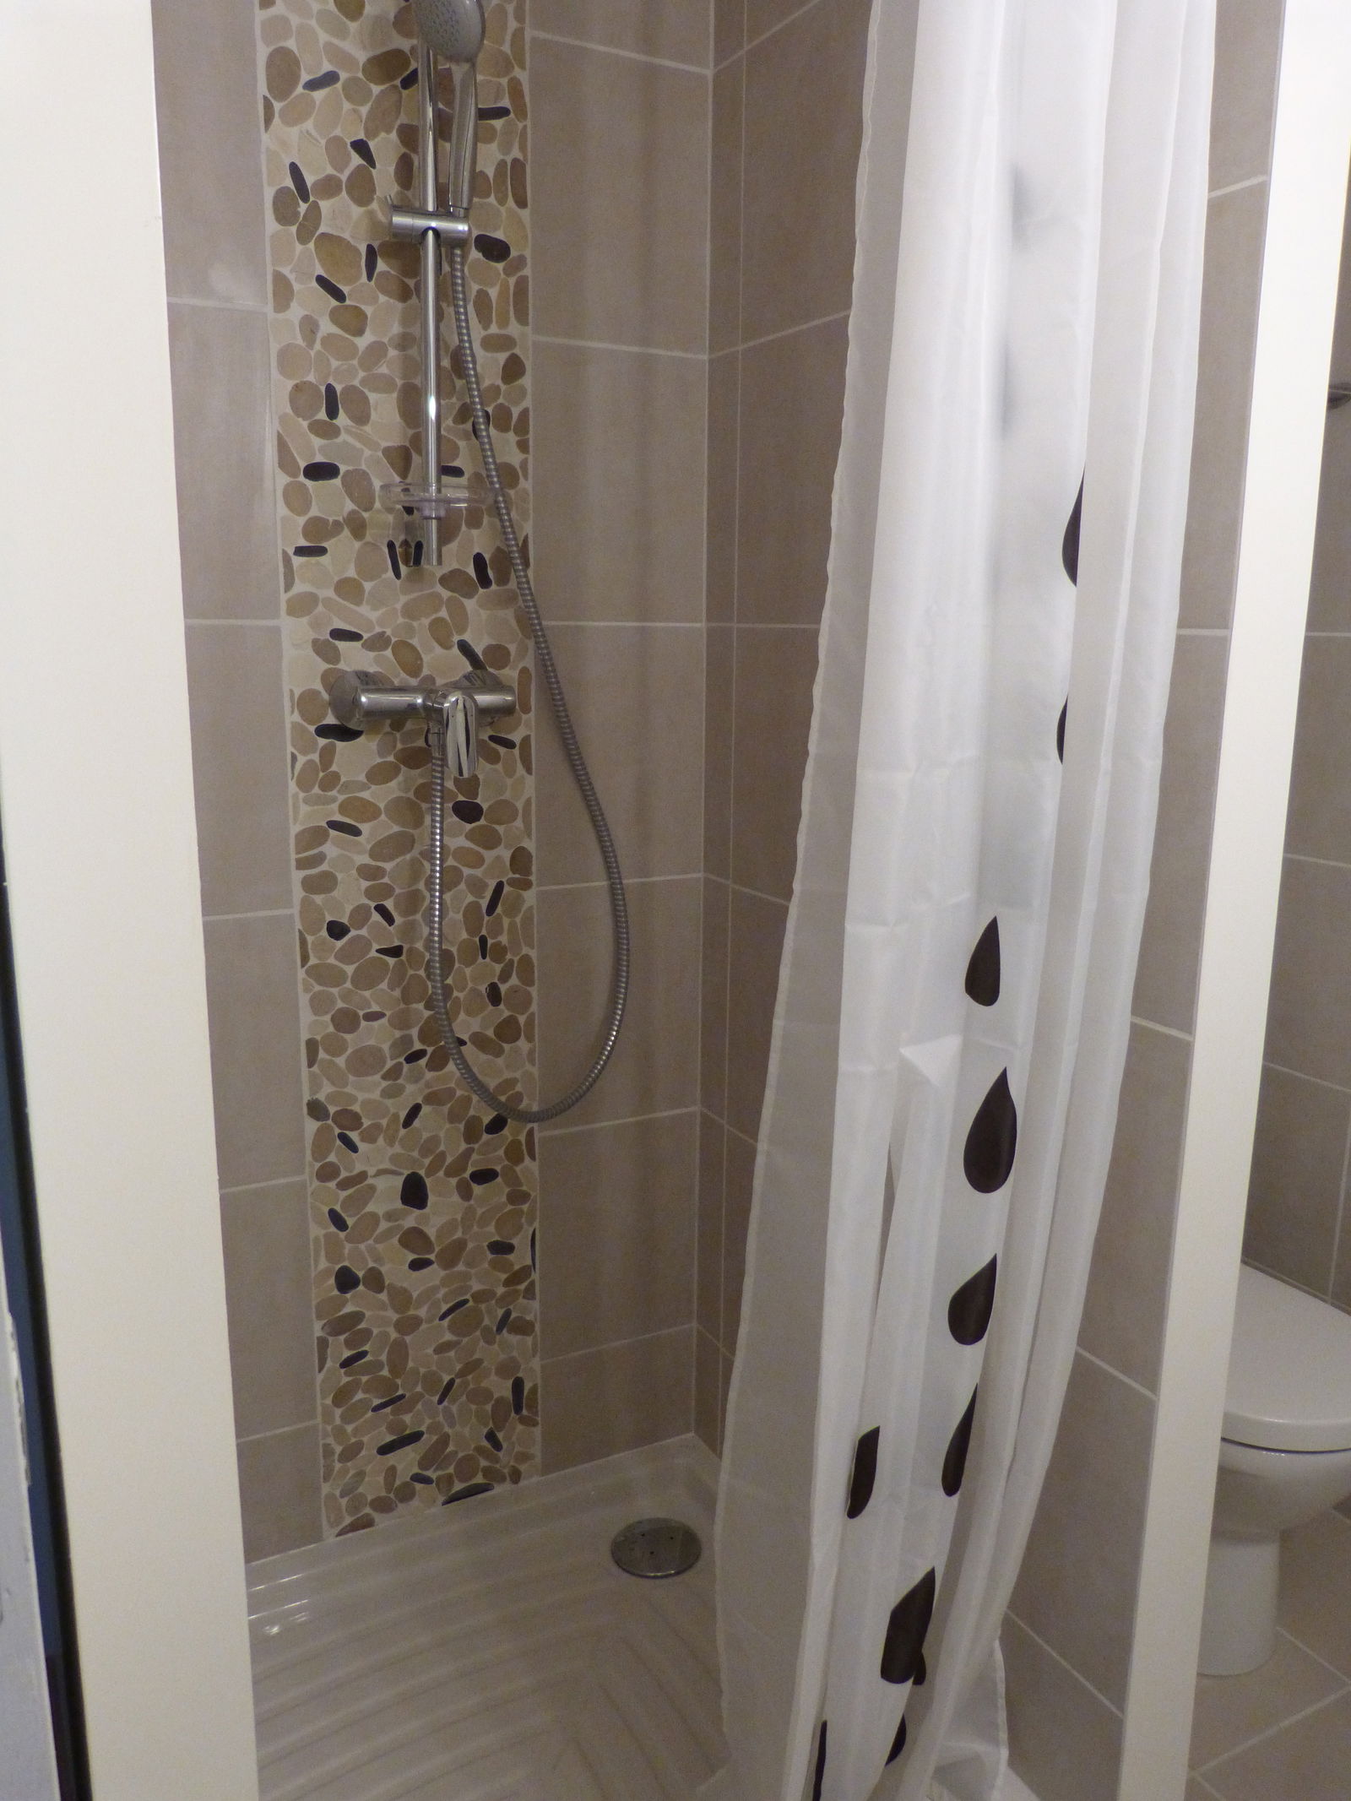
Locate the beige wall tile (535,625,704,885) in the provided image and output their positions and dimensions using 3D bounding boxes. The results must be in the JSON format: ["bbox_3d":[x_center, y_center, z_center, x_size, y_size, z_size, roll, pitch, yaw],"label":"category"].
[{"bbox_3d":[-0.071,-0.184,1.655,0.230,0.321,0.010,-6,13,-28],"label":"beige wall tile"}]

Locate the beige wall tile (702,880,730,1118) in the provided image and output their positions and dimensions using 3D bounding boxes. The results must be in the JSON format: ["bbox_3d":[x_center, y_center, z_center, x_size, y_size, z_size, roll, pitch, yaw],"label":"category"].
[{"bbox_3d":[0.055,0.132,1.741,0.010,0.324,0.070,-6,13,-28],"label":"beige wall tile"}]

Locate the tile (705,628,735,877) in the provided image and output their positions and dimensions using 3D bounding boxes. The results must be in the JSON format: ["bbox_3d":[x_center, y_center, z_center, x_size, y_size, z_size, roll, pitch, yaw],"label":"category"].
[{"bbox_3d":[0.058,-0.186,1.674,0.010,0.321,0.070,-6,13,-28],"label":"tile"}]

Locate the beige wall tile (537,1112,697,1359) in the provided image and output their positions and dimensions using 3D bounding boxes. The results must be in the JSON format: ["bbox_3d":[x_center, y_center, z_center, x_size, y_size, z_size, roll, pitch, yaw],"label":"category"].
[{"bbox_3d":[-0.078,0.455,1.788,0.230,0.324,0.010,-6,13,-28],"label":"beige wall tile"}]

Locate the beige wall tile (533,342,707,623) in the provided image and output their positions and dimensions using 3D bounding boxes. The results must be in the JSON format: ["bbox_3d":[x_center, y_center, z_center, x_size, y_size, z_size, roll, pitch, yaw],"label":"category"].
[{"bbox_3d":[-0.067,-0.500,1.588,0.230,0.319,0.010,-6,13,-28],"label":"beige wall tile"}]

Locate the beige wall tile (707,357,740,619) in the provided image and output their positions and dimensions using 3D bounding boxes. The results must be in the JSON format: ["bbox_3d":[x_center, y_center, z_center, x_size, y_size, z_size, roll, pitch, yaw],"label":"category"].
[{"bbox_3d":[0.062,-0.502,1.608,0.010,0.319,0.070,-6,13,-28],"label":"beige wall tile"}]

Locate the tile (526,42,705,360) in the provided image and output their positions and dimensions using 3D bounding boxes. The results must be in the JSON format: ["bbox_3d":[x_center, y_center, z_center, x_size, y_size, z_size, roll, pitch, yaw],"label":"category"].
[{"bbox_3d":[-0.064,-0.814,1.523,0.230,0.316,0.010,-6,13,-28],"label":"tile"}]

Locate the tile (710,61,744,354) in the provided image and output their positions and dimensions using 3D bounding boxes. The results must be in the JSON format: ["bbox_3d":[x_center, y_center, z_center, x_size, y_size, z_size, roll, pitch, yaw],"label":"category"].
[{"bbox_3d":[0.065,-0.816,1.542,0.010,0.316,0.070,-6,13,-28],"label":"tile"}]

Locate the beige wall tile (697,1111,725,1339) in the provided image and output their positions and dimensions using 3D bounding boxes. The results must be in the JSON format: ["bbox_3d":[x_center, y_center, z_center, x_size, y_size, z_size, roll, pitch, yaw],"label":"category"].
[{"bbox_3d":[0.051,0.453,1.808,0.010,0.324,0.070,-6,13,-28],"label":"beige wall tile"}]

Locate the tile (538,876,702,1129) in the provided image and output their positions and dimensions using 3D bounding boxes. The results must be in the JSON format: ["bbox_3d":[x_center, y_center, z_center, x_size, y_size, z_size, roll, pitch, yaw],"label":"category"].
[{"bbox_3d":[-0.074,0.135,1.721,0.230,0.324,0.010,-6,13,-28],"label":"tile"}]

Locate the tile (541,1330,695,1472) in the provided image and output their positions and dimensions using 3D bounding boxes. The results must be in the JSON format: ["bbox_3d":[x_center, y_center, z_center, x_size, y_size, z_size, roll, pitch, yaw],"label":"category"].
[{"bbox_3d":[-0.081,0.701,1.840,0.230,0.172,0.010,-6,13,-28],"label":"tile"}]

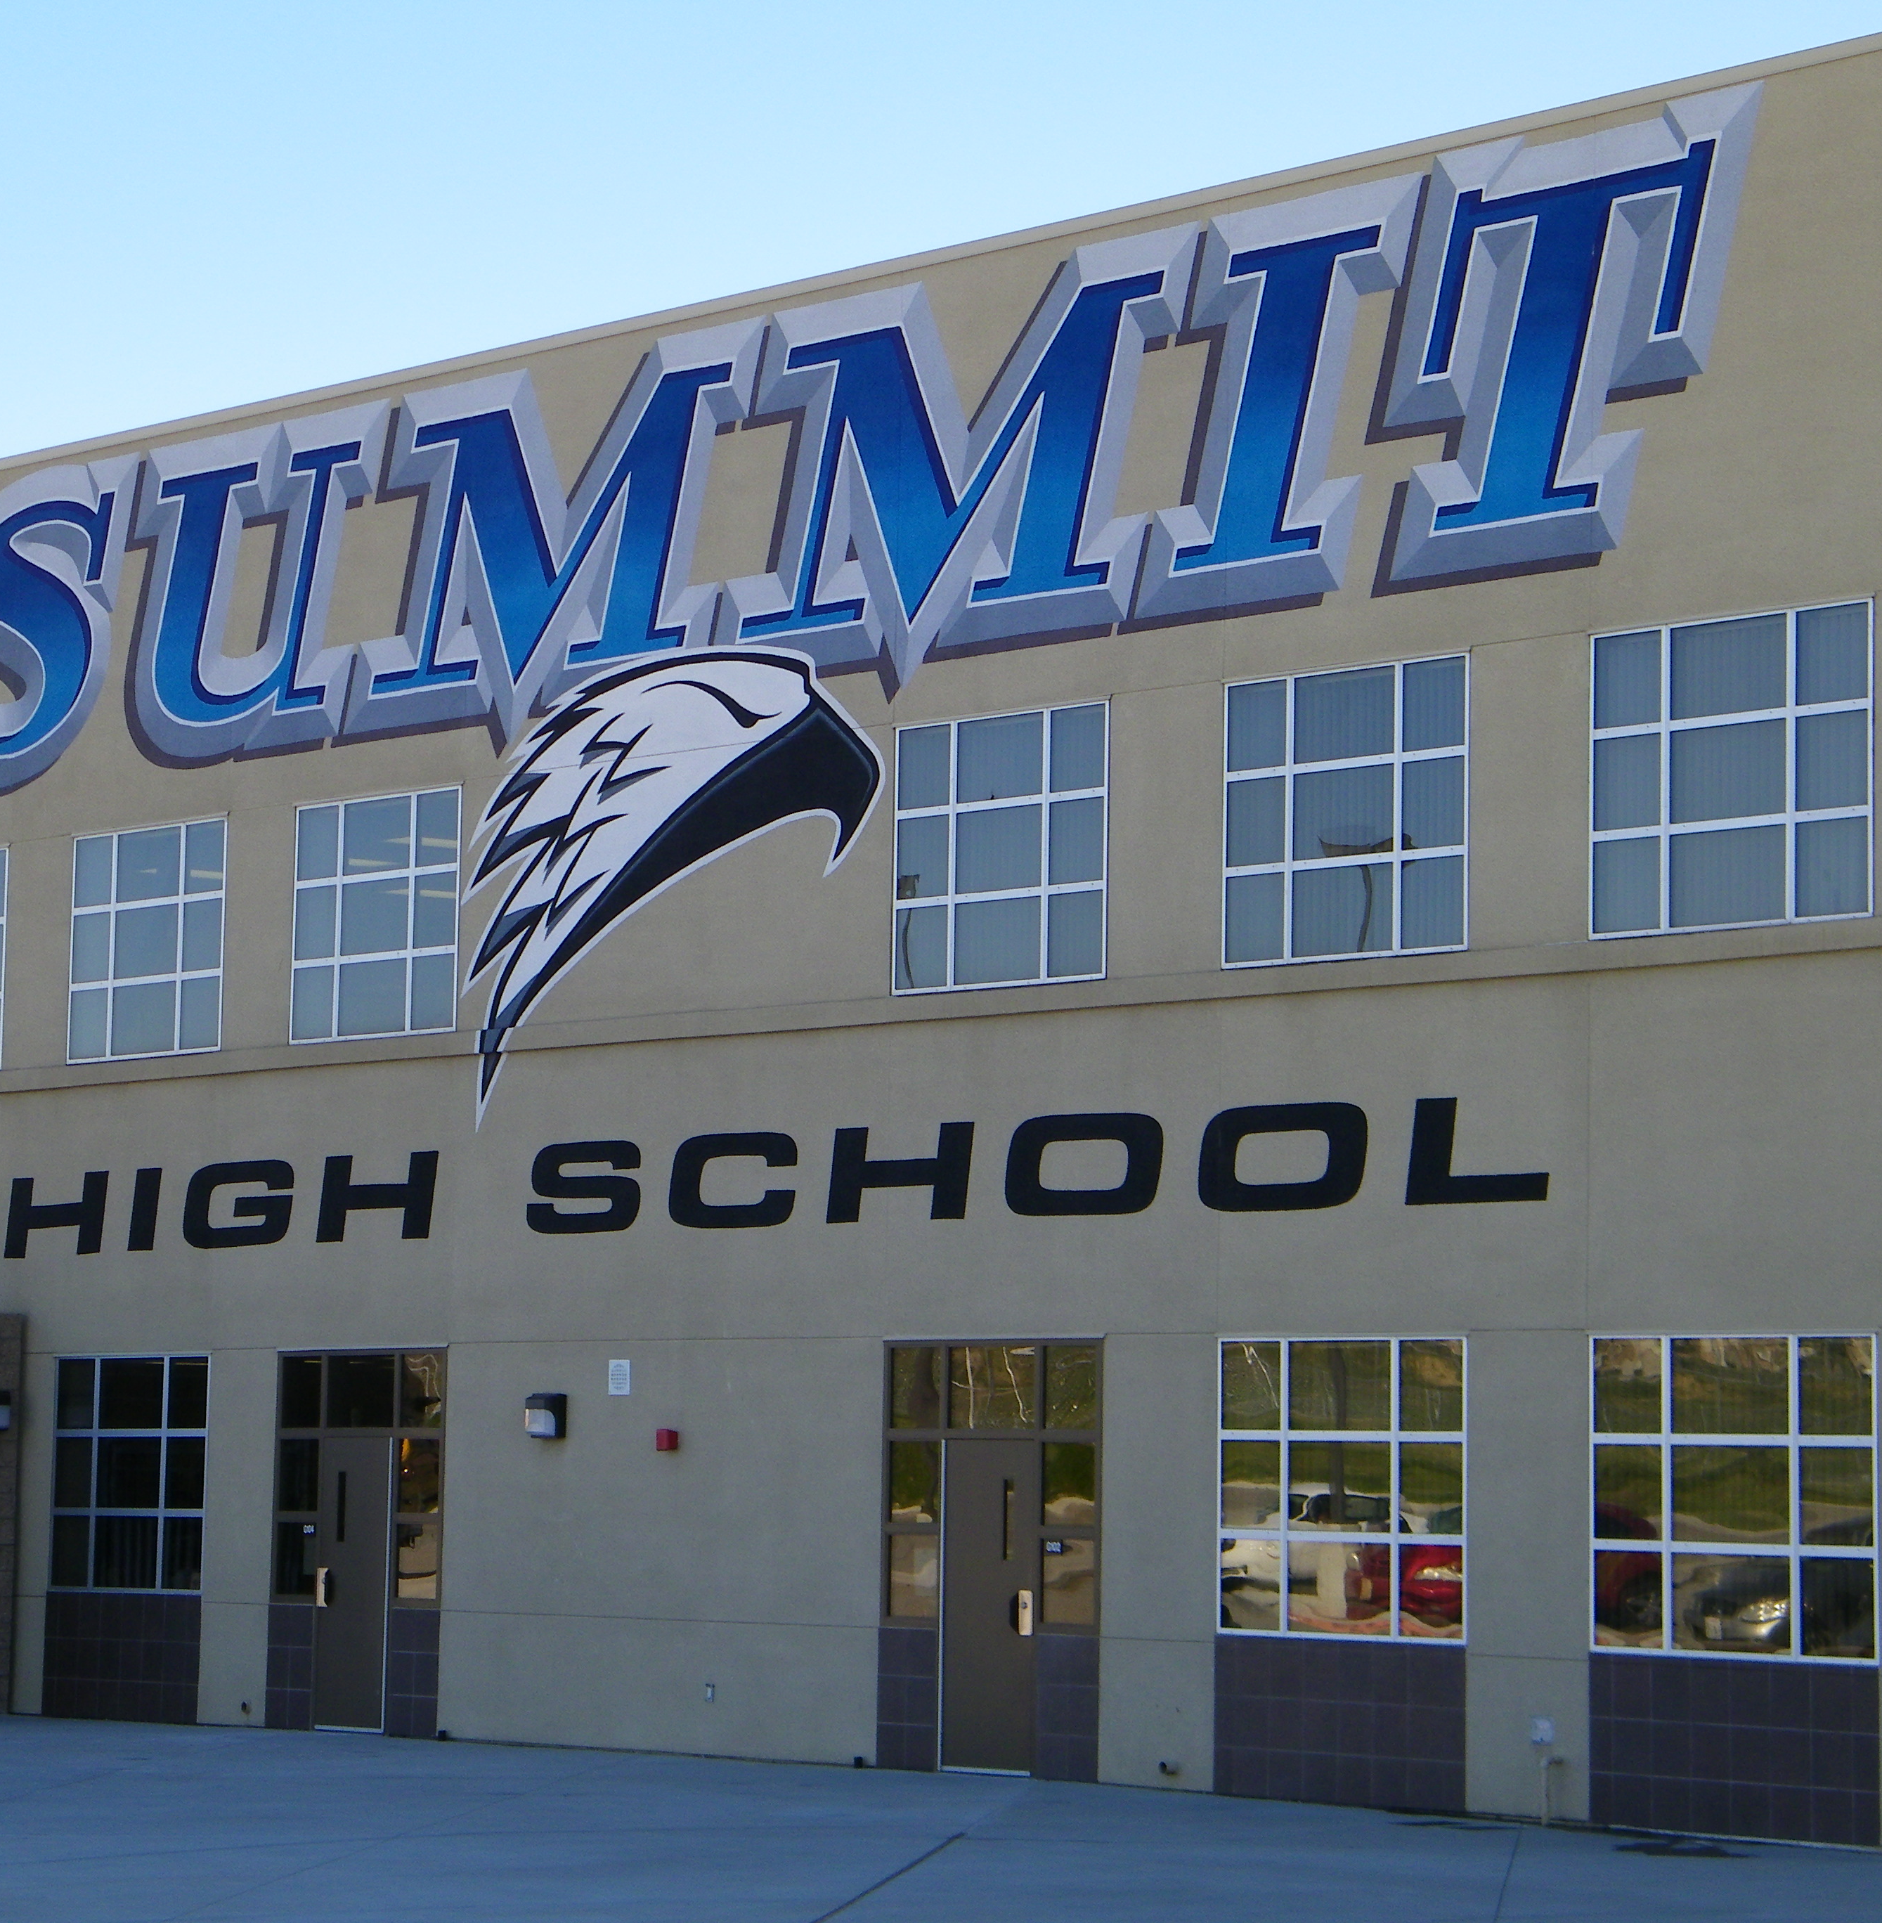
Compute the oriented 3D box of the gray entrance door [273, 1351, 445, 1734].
[{"bbox_3d":[-4.245,4.246,43.410,0.120,2.792,2.131,5,-7,-41],"label":"gray entrance door"}]

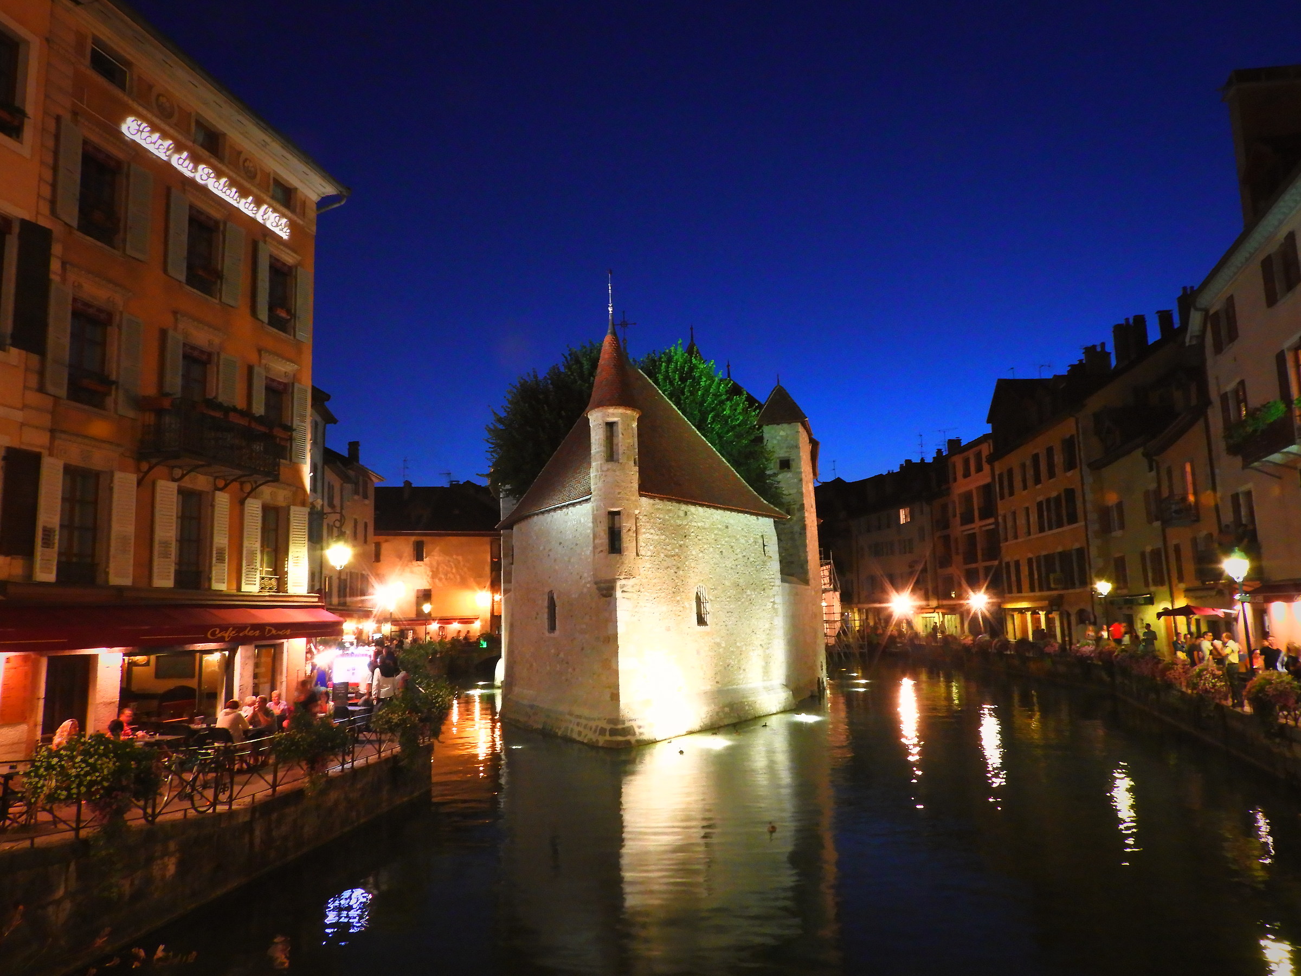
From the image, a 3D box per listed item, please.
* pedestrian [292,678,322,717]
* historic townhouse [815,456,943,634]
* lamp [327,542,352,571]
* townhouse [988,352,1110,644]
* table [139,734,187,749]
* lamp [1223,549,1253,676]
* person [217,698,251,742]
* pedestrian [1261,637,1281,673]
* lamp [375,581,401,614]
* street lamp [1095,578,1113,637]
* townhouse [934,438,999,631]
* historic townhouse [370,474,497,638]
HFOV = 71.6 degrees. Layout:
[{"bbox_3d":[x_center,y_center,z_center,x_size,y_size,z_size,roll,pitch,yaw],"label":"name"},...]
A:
[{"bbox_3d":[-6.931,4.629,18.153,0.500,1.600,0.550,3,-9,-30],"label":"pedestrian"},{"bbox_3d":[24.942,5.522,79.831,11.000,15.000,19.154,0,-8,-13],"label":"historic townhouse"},{"bbox_3d":[-7.608,1.551,22.030,0.600,0.850,0.600,1,-8,-19],"label":"lamp"},{"bbox_3d":[26.067,0.107,48.712,11.000,17.000,13.588,-2,-8,4],"label":"townhouse"},{"bbox_3d":[-8.533,4.772,15.764,0.680,0.750,0.800,-3,-8,12],"label":"table"},{"bbox_3d":[13.671,3.252,20.691,0.580,3.731,0.580,-7,-10,33],"label":"lamp"},{"bbox_3d":[-7.811,4.674,17.205,0.550,1.300,0.750,-8,-10,36],"label":"person"},{"bbox_3d":[14.005,4.210,20.282,0.450,1.700,0.520,4,-10,-36],"label":"pedestrian"},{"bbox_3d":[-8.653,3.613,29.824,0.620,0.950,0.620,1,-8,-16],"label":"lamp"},{"bbox_3d":[17.177,5.088,34.051,0.550,3.599,0.550,-6,-9,27],"label":"street lamp"},{"bbox_3d":[26.908,3.355,62.309,11.000,14.300,13.829,-2,-8,2],"label":"townhouse"},{"bbox_3d":[-16.909,5.714,64.005,10.262,12.800,10.000,2,-9,-27],"label":"historic townhouse"}]

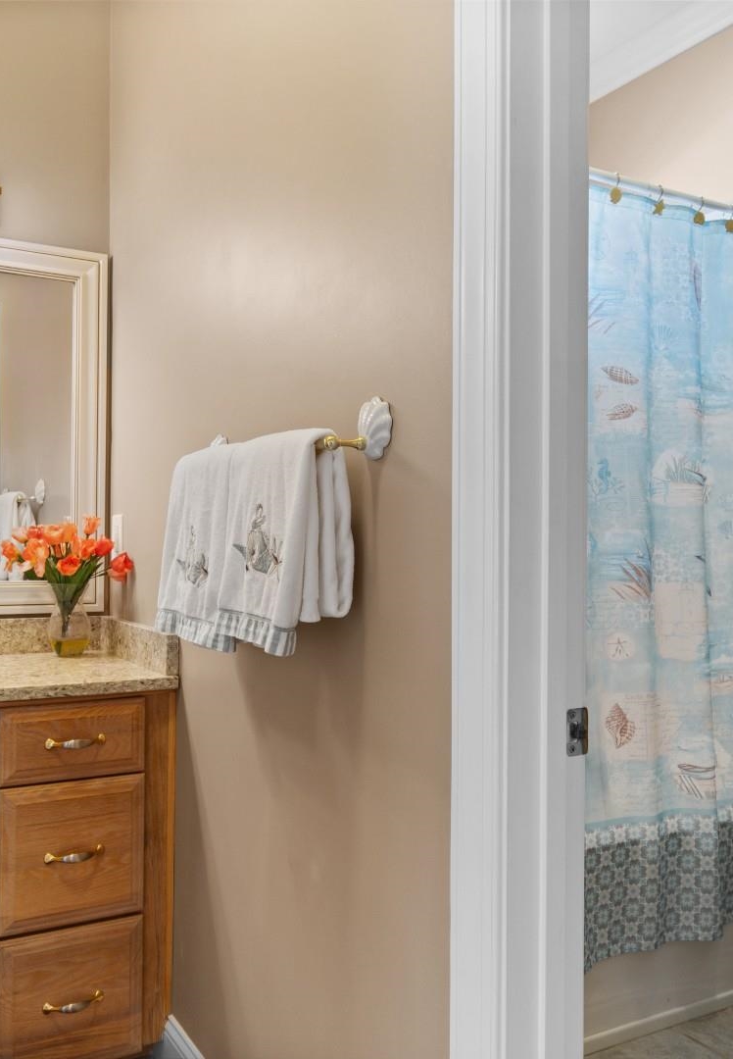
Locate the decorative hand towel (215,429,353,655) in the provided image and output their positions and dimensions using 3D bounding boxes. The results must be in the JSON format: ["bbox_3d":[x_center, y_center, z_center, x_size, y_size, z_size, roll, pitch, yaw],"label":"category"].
[{"bbox_3d":[-0.129,0.018,1.355,0.120,0.312,0.295,1,-1,-30],"label":"decorative hand towel"}]

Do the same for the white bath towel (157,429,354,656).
[{"bbox_3d":[-0.194,0.021,1.474,0.120,0.318,0.560,1,-1,-30],"label":"white bath towel"}]

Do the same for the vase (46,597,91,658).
[{"bbox_3d":[-0.756,0.231,2.360,0.106,0.180,0.106,1,-1,-30],"label":"vase"}]

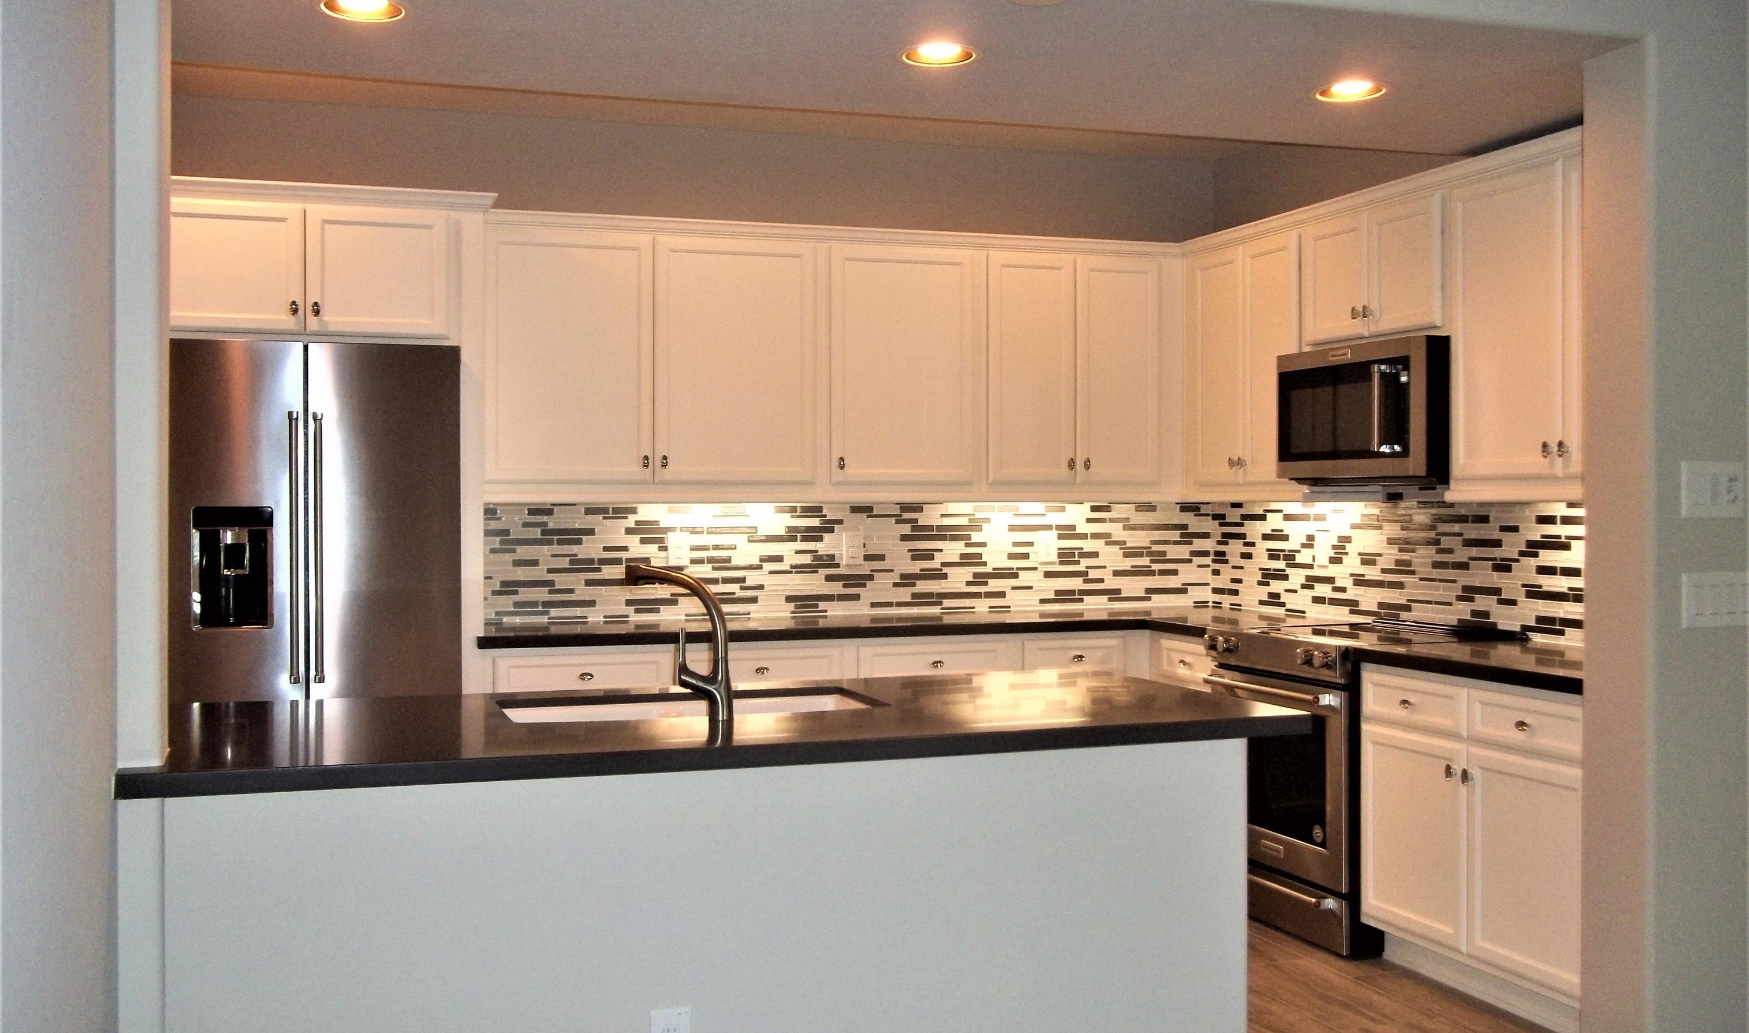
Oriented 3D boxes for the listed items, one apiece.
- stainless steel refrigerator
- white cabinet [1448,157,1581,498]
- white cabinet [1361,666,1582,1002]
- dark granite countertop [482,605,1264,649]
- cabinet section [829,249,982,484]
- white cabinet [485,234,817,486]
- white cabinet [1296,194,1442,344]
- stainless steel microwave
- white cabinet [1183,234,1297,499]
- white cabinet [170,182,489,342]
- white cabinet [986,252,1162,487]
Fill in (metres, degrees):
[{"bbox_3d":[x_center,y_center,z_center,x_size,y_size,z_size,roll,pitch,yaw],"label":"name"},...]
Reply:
[{"bbox_3d":[-1.828,0.377,5.222,0.910,1.813,0.701,0,1,-19],"label":"stainless steel refrigerator"},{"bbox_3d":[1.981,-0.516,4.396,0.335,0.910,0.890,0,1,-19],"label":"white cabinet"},{"bbox_3d":[1.880,0.831,4.415,0.619,0.792,0.942,0,1,-19],"label":"white cabinet"},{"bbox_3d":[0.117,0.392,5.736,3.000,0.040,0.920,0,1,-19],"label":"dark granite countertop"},{"bbox_3d":[0.074,-0.552,6.120,0.609,0.872,0.337,0,1,-19],"label":"cabinet section"},{"bbox_3d":[-0.798,-0.544,5.724,1.170,0.898,0.335,0,1,-19],"label":"white cabinet"},{"bbox_3d":[1.738,-0.773,5.266,0.322,0.424,0.770,0,1,-19],"label":"white cabinet"},{"bbox_3d":[1.679,-0.325,5.178,0.400,0.425,0.768,0,1,-19],"label":"stainless steel microwave"},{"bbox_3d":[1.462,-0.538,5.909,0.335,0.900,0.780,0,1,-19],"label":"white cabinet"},{"bbox_3d":[-1.857,-0.789,5.289,1.077,0.468,0.595,0,1,-19],"label":"white cabinet"},{"bbox_3d":[0.709,-0.548,6.240,0.735,0.887,0.335,0,1,-19],"label":"white cabinet"}]

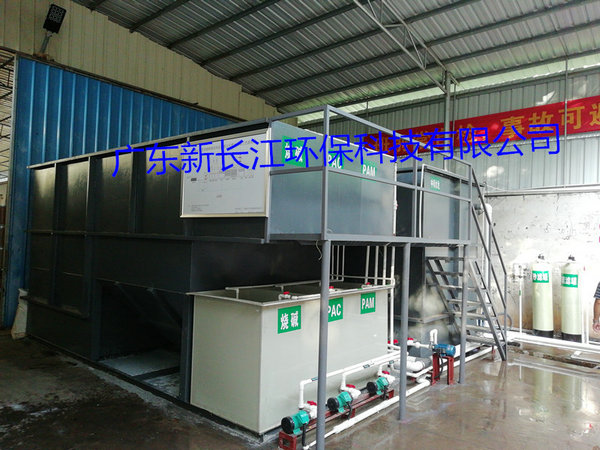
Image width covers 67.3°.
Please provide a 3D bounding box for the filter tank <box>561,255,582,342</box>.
[{"bbox_3d":[4.398,1.220,7.295,0.335,1.435,0.335,0,-2,40],"label":"filter tank"}]

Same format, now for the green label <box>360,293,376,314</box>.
[{"bbox_3d":[0.733,0.832,4.779,0.010,0.203,0.297,0,-2,40],"label":"green label"}]

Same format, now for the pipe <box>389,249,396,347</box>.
[{"bbox_3d":[1.075,0.809,5.194,0.032,1.140,0.032,0,-2,40],"label":"pipe"}]

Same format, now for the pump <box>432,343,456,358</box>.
[{"bbox_3d":[1.629,1.405,5.102,0.265,0.150,0.135,0,-2,40],"label":"pump"}]

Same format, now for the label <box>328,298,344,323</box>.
[{"bbox_3d":[0.334,0.812,4.303,0.010,0.203,0.297,0,-2,40],"label":"label"}]

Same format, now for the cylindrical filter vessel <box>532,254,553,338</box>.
[{"bbox_3d":[4.077,1.221,7.564,0.335,1.429,0.335,0,-2,40],"label":"cylindrical filter vessel"}]

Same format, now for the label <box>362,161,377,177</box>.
[{"bbox_3d":[0.717,-0.551,4.678,0.010,0.210,0.297,0,-2,40],"label":"label"}]

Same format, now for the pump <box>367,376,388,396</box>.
[{"bbox_3d":[0.770,1.577,4.406,0.125,0.150,0.290,0,-2,40],"label":"pump"}]

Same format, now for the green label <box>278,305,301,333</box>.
[{"bbox_3d":[-0.079,0.800,3.811,0.010,0.203,0.297,0,-2,40],"label":"green label"}]

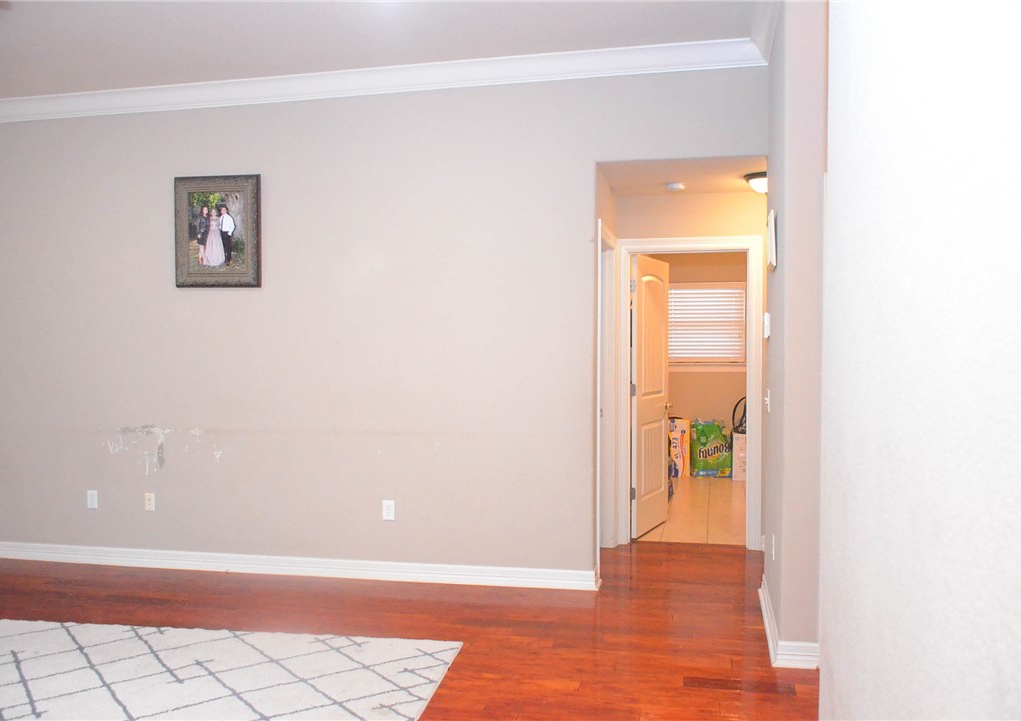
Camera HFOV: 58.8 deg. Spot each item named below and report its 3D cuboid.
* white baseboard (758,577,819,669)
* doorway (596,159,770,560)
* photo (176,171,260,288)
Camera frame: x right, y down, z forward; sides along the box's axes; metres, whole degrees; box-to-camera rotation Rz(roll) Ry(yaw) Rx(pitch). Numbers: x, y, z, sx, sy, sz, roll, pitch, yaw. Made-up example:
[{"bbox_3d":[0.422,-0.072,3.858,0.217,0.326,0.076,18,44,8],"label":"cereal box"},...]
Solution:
[{"bbox_3d":[1.407,1.281,4.622,0.179,0.118,1.254,0,2,12],"label":"white baseboard"},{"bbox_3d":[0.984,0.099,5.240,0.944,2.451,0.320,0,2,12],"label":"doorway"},{"bbox_3d":[-1.818,-0.801,5.644,0.581,0.685,0.040,0,2,12],"label":"photo"}]

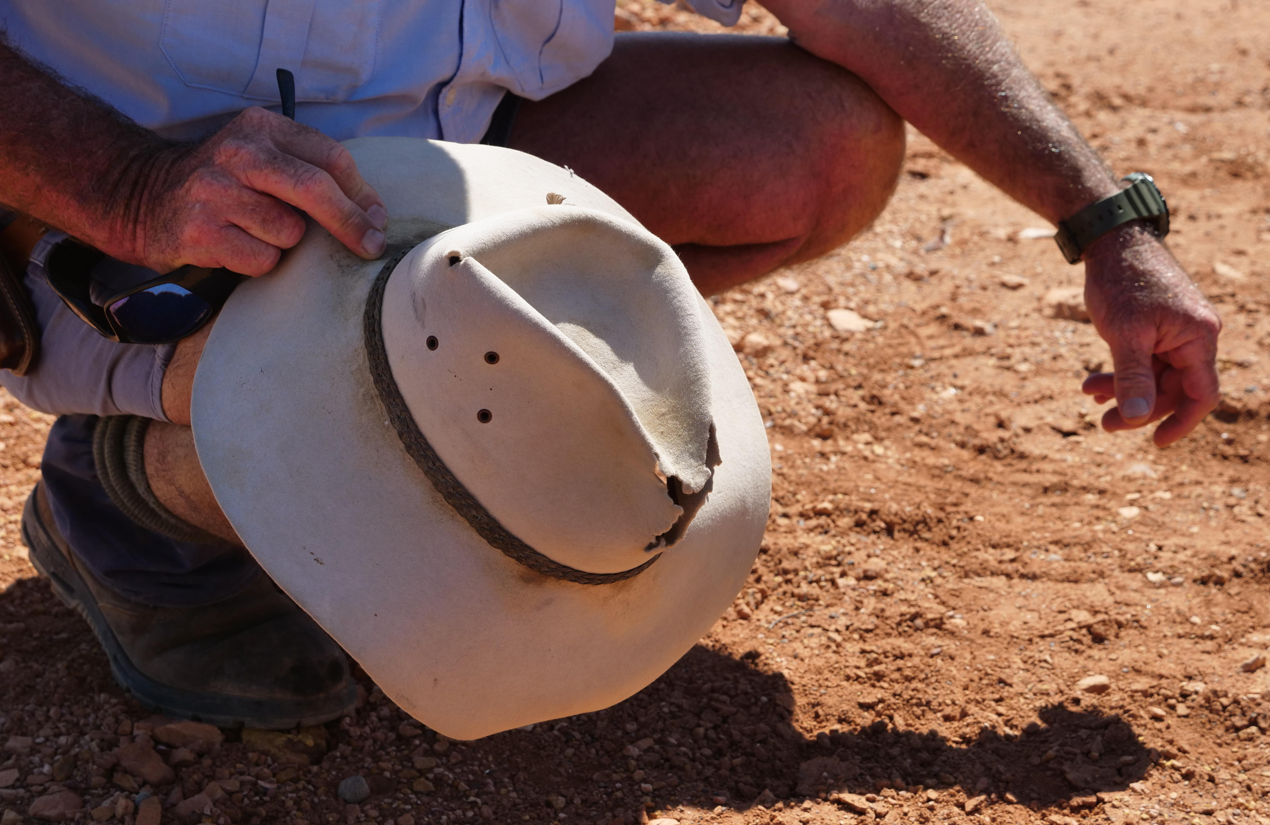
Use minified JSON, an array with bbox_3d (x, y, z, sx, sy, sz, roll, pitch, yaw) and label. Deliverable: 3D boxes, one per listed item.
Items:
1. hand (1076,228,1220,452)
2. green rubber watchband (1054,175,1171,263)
[{"bbox_3d":[0.318,-0.047,1.580,0.078,0.130,0.085,-11,9,9],"label":"hand"},{"bbox_3d":[0.291,-0.119,1.570,0.065,0.038,0.060,-28,6,-3],"label":"green rubber watchband"}]

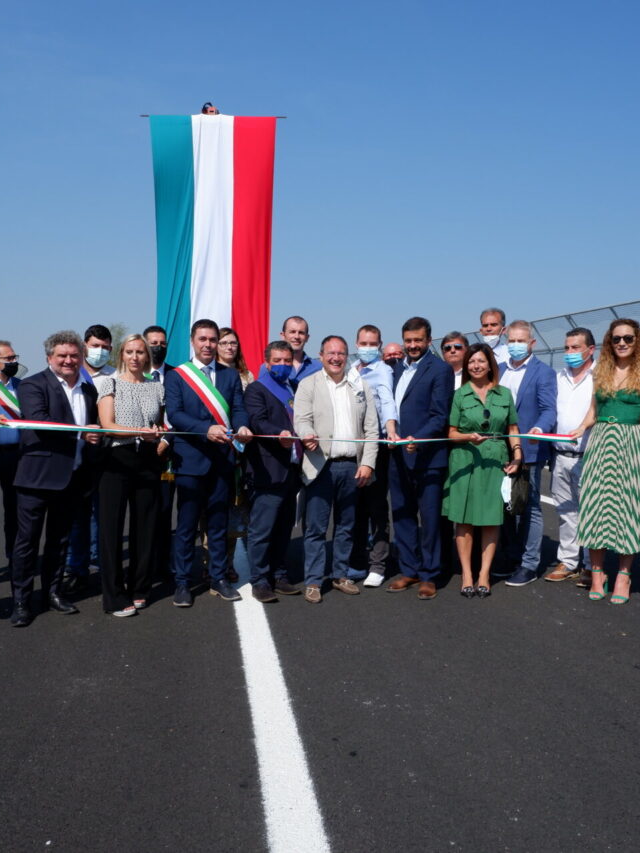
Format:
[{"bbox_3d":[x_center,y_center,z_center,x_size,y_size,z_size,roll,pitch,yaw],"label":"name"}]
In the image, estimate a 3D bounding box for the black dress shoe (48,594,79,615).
[{"bbox_3d":[-1.590,1.068,5.053,0.300,0.120,0.110,3,4,42],"label":"black dress shoe"}]

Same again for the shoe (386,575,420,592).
[{"bbox_3d":[0.575,1.039,5.567,0.110,0.120,0.300,3,4,40],"label":"shoe"}]

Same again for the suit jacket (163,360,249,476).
[{"bbox_3d":[-0.730,-0.037,5.206,0.560,0.750,0.420,-1,3,-12],"label":"suit jacket"}]

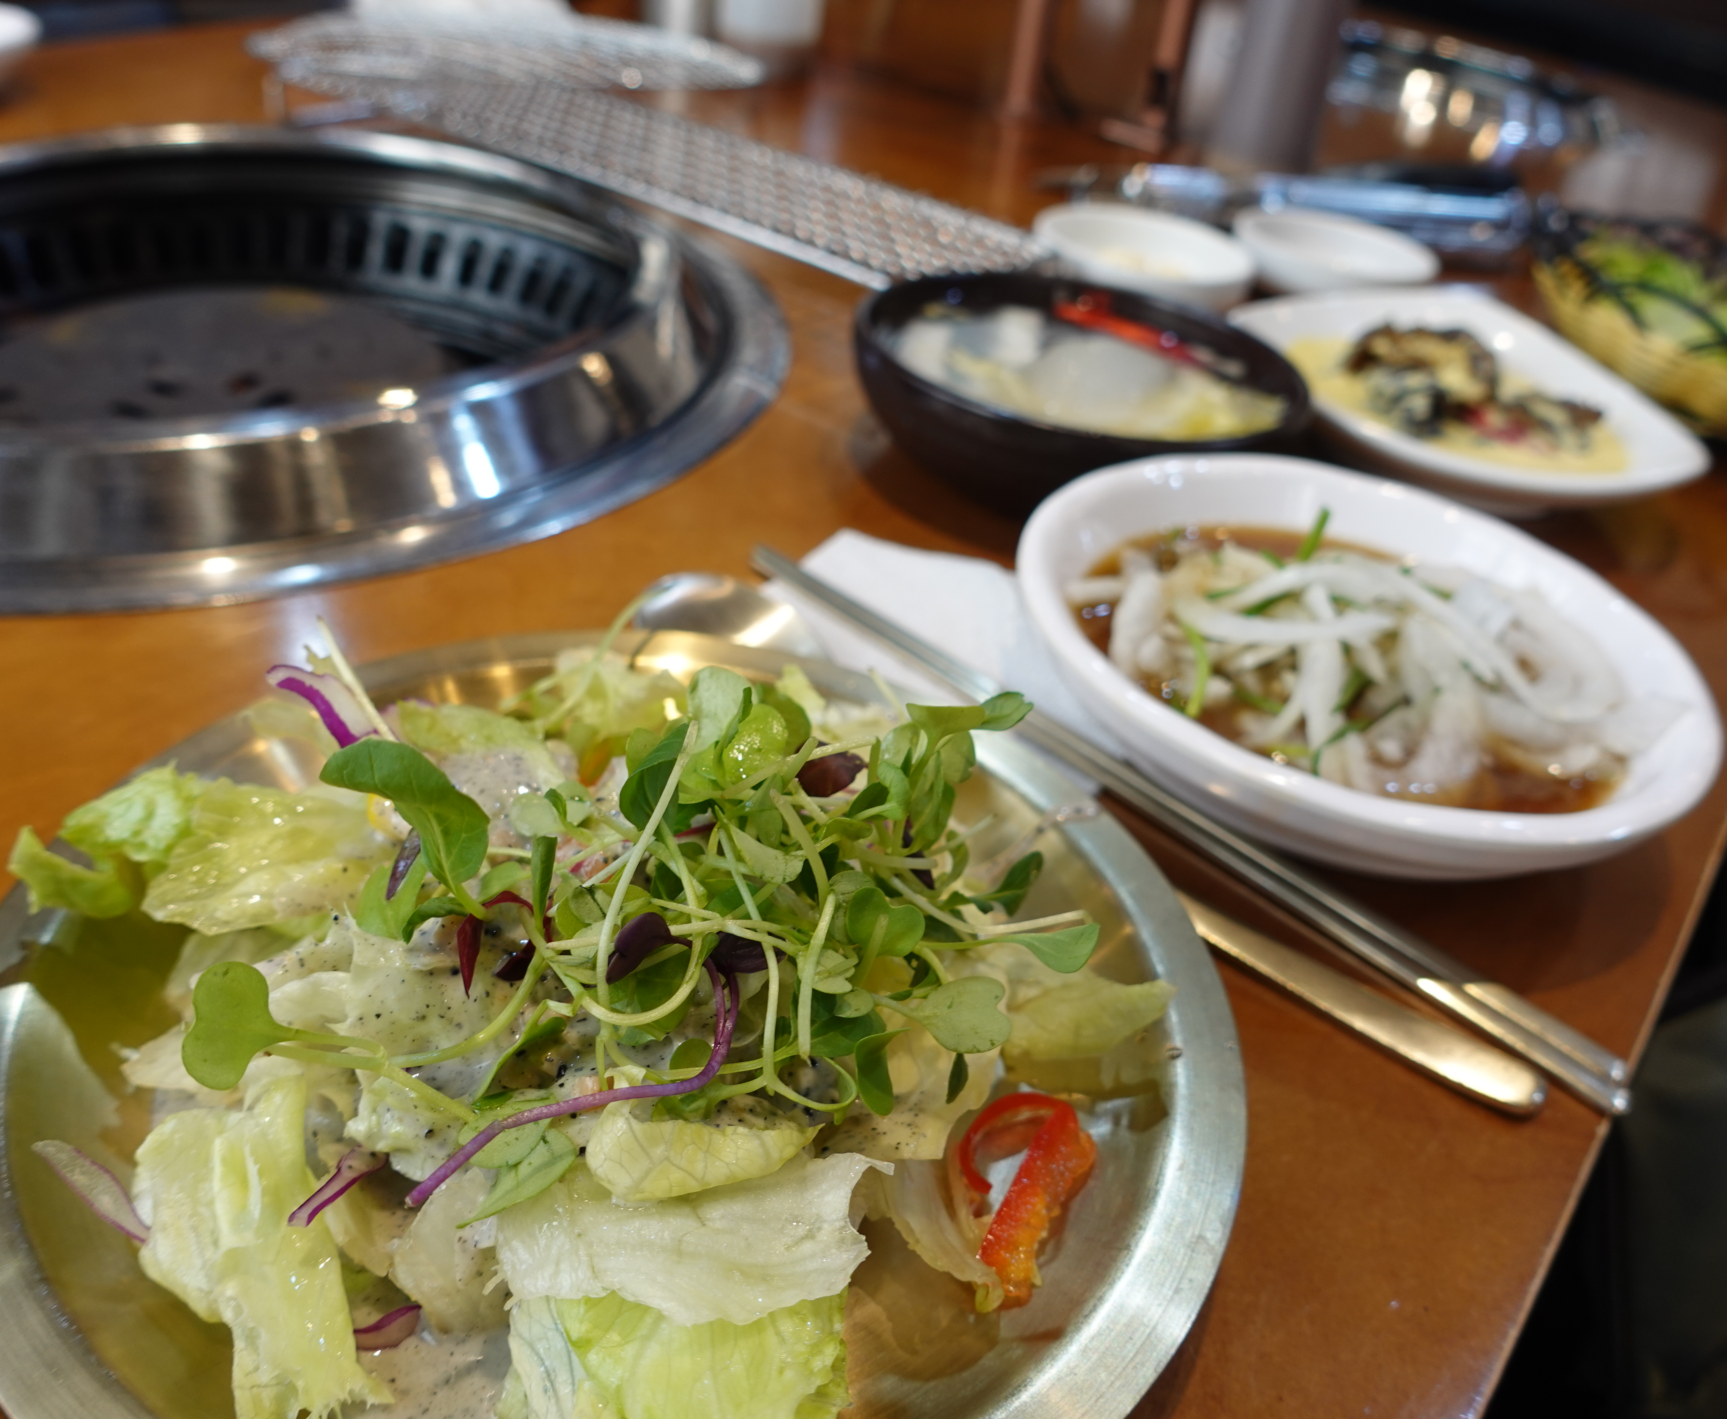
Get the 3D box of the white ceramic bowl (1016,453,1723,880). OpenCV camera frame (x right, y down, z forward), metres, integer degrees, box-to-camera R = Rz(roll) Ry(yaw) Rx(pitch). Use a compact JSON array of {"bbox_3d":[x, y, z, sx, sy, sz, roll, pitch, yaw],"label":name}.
[{"bbox_3d":[0.105,-0.007,0.353,0.143,0.037,0.151,-17,43,-32],"label":"white ceramic bowl"}]

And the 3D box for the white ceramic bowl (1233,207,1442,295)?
[{"bbox_3d":[0.172,-0.161,0.591,0.077,0.026,0.077,9,36,0],"label":"white ceramic bowl"}]

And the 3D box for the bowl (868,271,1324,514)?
[{"bbox_3d":[0.057,-0.083,0.445,0.122,0.041,0.118,6,36,-4],"label":"bowl"}]

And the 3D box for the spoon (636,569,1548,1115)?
[{"bbox_3d":[0.036,0.018,0.321,0.210,0.018,0.042,30,41,27],"label":"spoon"}]

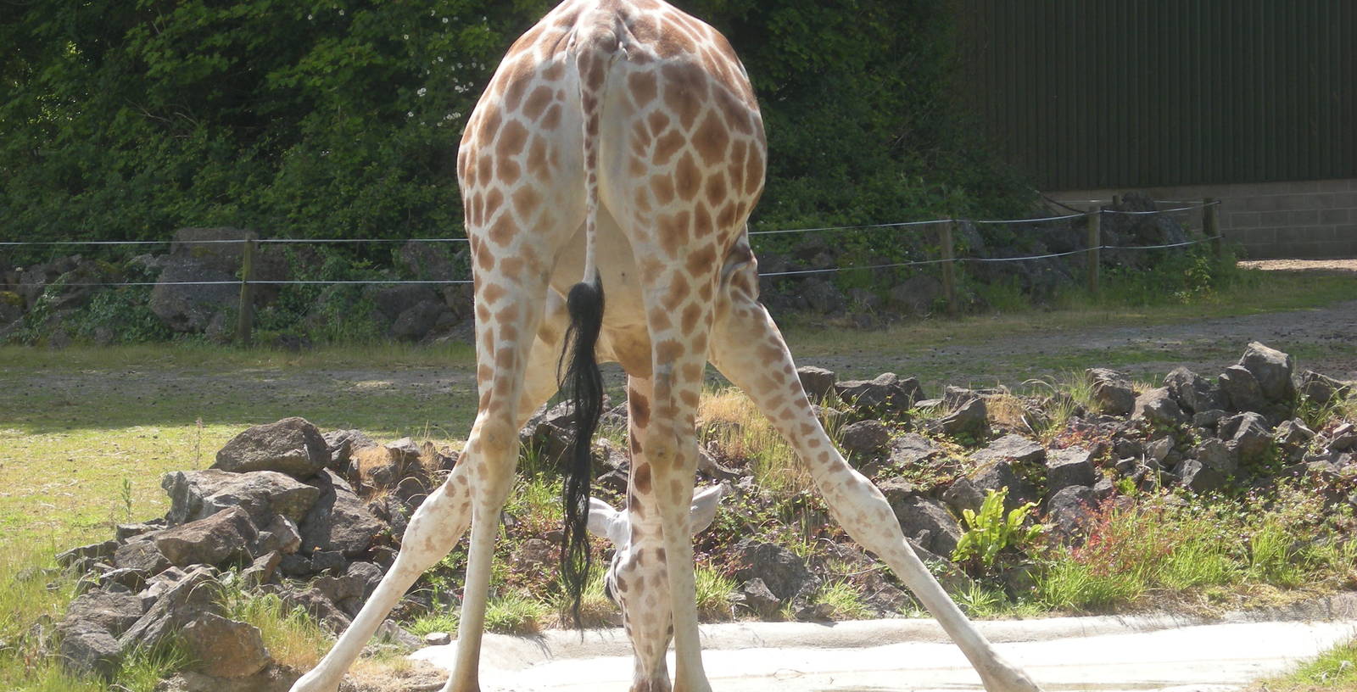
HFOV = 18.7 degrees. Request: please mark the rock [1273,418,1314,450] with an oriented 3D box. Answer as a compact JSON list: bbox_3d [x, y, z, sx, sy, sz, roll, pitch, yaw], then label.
[{"bbox_3d":[3.122,0.449,20.900,0.210,0.161,0.170,0,0,0],"label":"rock"}]

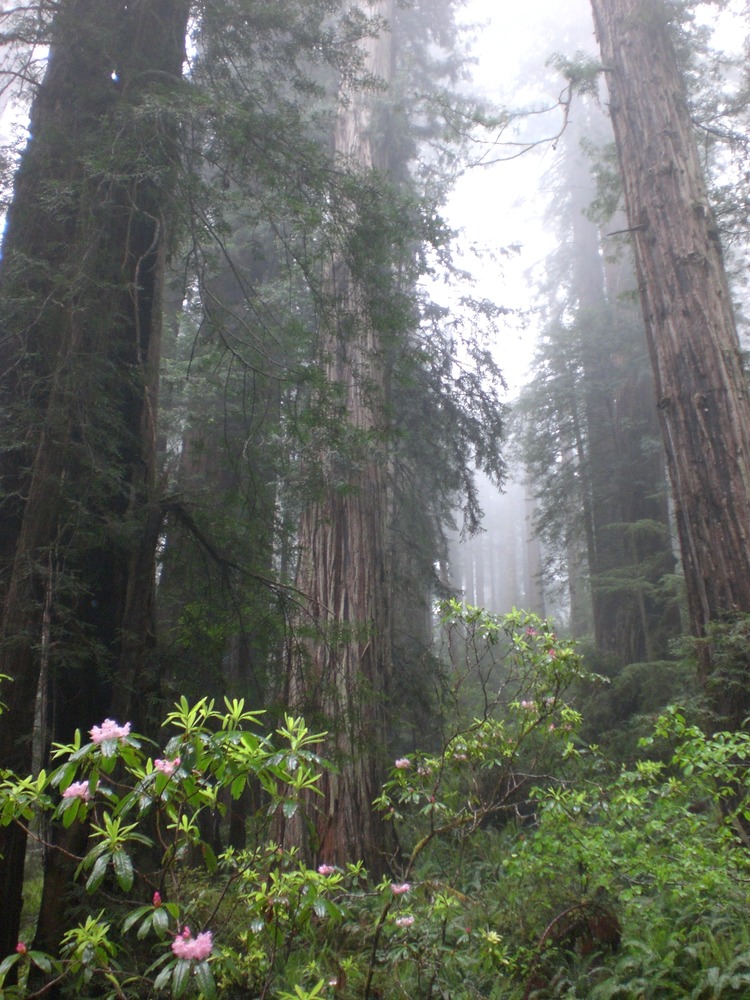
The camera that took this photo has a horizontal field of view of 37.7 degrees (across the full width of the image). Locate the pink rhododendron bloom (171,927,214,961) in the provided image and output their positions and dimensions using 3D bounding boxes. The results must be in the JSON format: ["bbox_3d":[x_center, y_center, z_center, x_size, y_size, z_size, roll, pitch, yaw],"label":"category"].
[{"bbox_3d":[-0.585,1.414,3.500,0.135,0.108,0.130,-3,20,-11],"label":"pink rhododendron bloom"}]

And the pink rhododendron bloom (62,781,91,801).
[{"bbox_3d":[-0.989,0.966,3.650,0.100,0.072,0.100,-5,21,-16],"label":"pink rhododendron bloom"}]

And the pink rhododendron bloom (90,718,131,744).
[{"bbox_3d":[-0.867,0.761,3.600,0.132,0.090,0.125,-4,21,-14],"label":"pink rhododendron bloom"}]

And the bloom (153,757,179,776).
[{"bbox_3d":[-0.690,0.886,3.650,0.090,0.068,0.090,-3,20,-11],"label":"bloom"}]

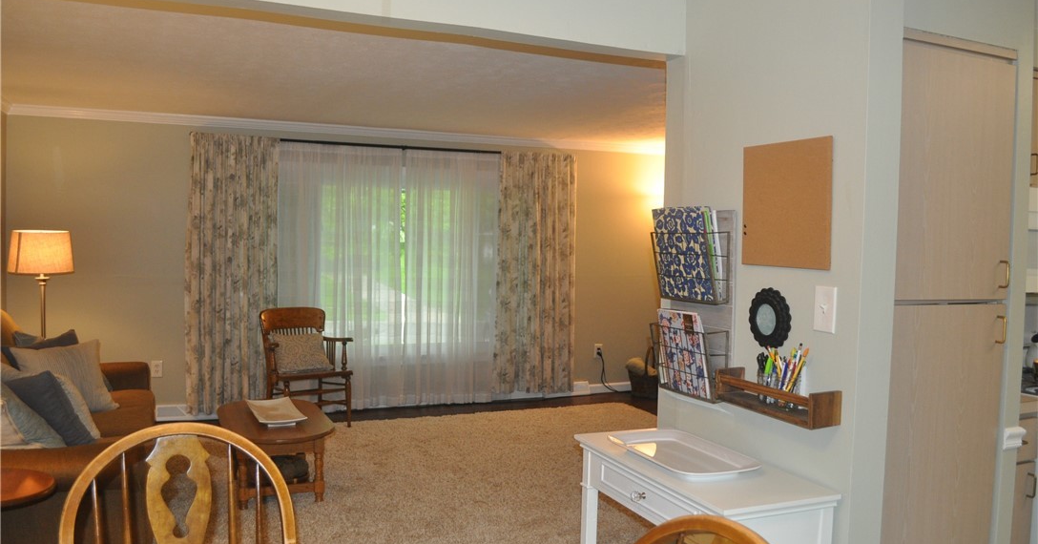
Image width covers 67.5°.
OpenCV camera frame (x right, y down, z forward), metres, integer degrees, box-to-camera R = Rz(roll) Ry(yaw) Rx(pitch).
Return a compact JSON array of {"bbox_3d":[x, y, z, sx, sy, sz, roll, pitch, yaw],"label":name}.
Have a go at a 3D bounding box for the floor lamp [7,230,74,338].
[{"bbox_3d":[-3.130,0.466,5.110,0.410,1.476,0.410,0,3,-24],"label":"floor lamp"}]

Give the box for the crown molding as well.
[{"bbox_3d":[-1.059,-1.158,6.383,5.404,0.083,0.080,0,3,-22],"label":"crown molding"}]

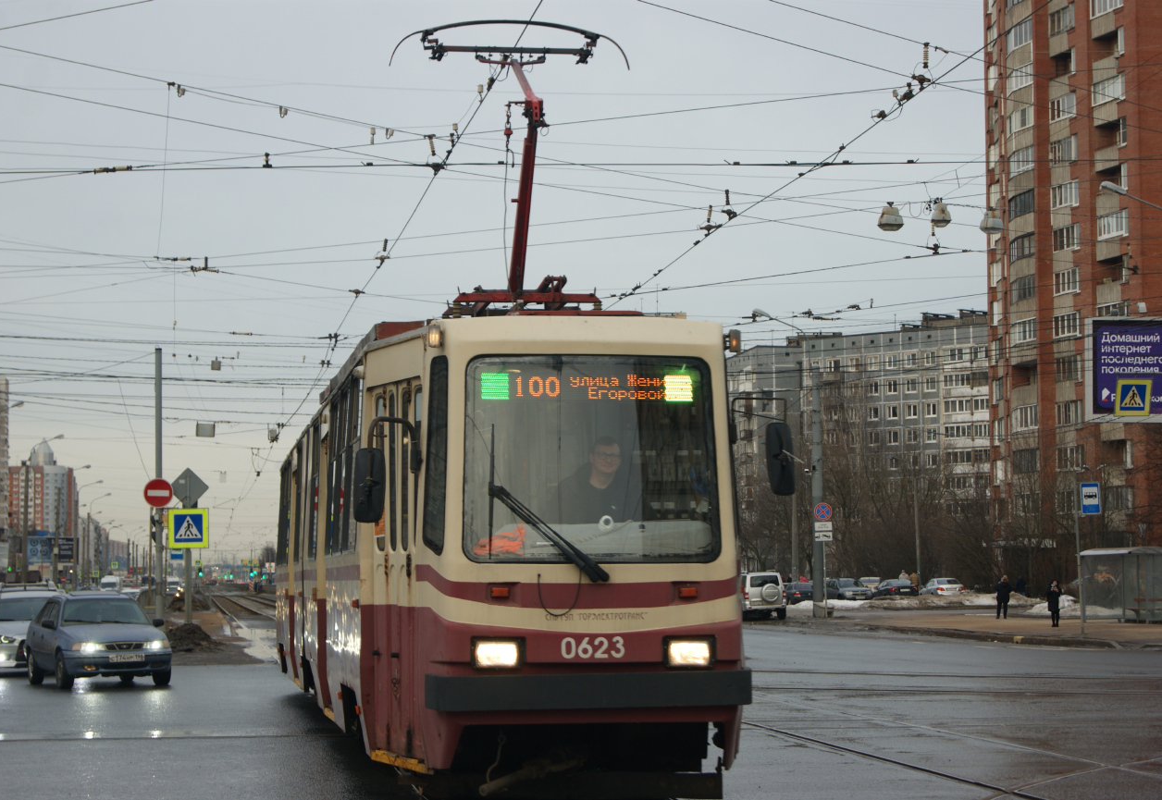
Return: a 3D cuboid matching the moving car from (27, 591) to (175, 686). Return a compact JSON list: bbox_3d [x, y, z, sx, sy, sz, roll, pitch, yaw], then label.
[{"bbox_3d":[-7.343,3.618,41.583,1.680,1.400,4.480,1,-4,-21],"label":"moving car"}]

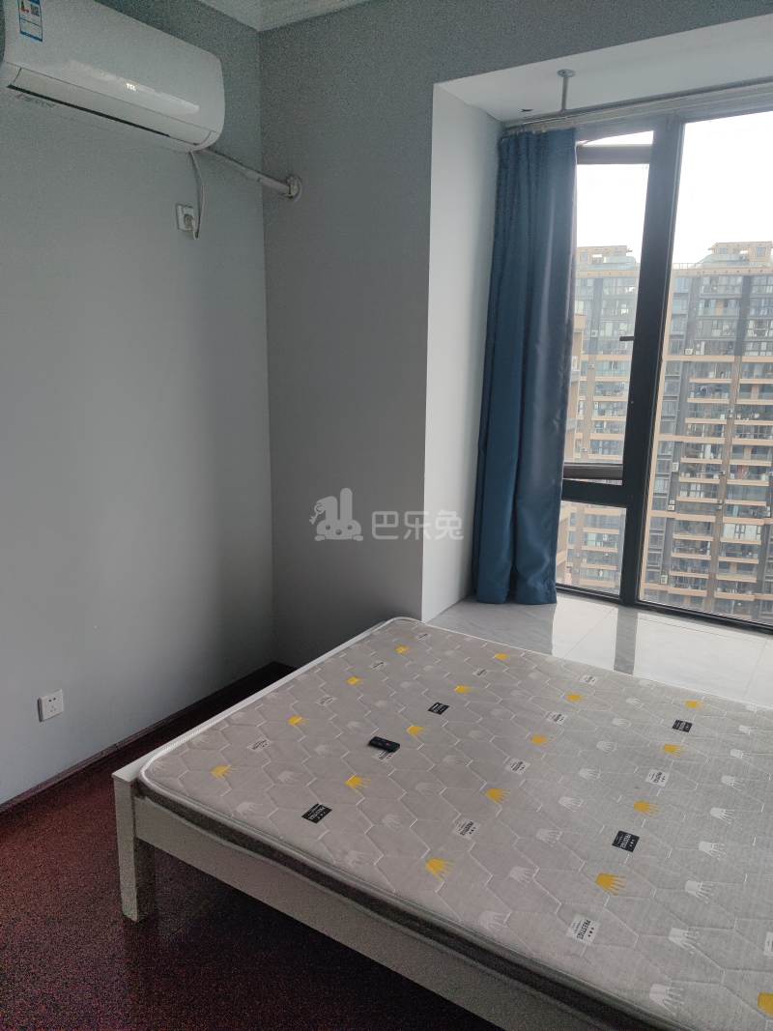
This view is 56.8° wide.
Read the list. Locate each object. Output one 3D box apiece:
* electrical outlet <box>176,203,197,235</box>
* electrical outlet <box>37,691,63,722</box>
[{"bbox_3d":[-0.728,-1.085,2.612,0.013,0.086,0.086,9,16,32],"label":"electrical outlet"},{"bbox_3d":[-1.135,0.647,2.424,0.013,0.086,0.086,9,16,32],"label":"electrical outlet"}]

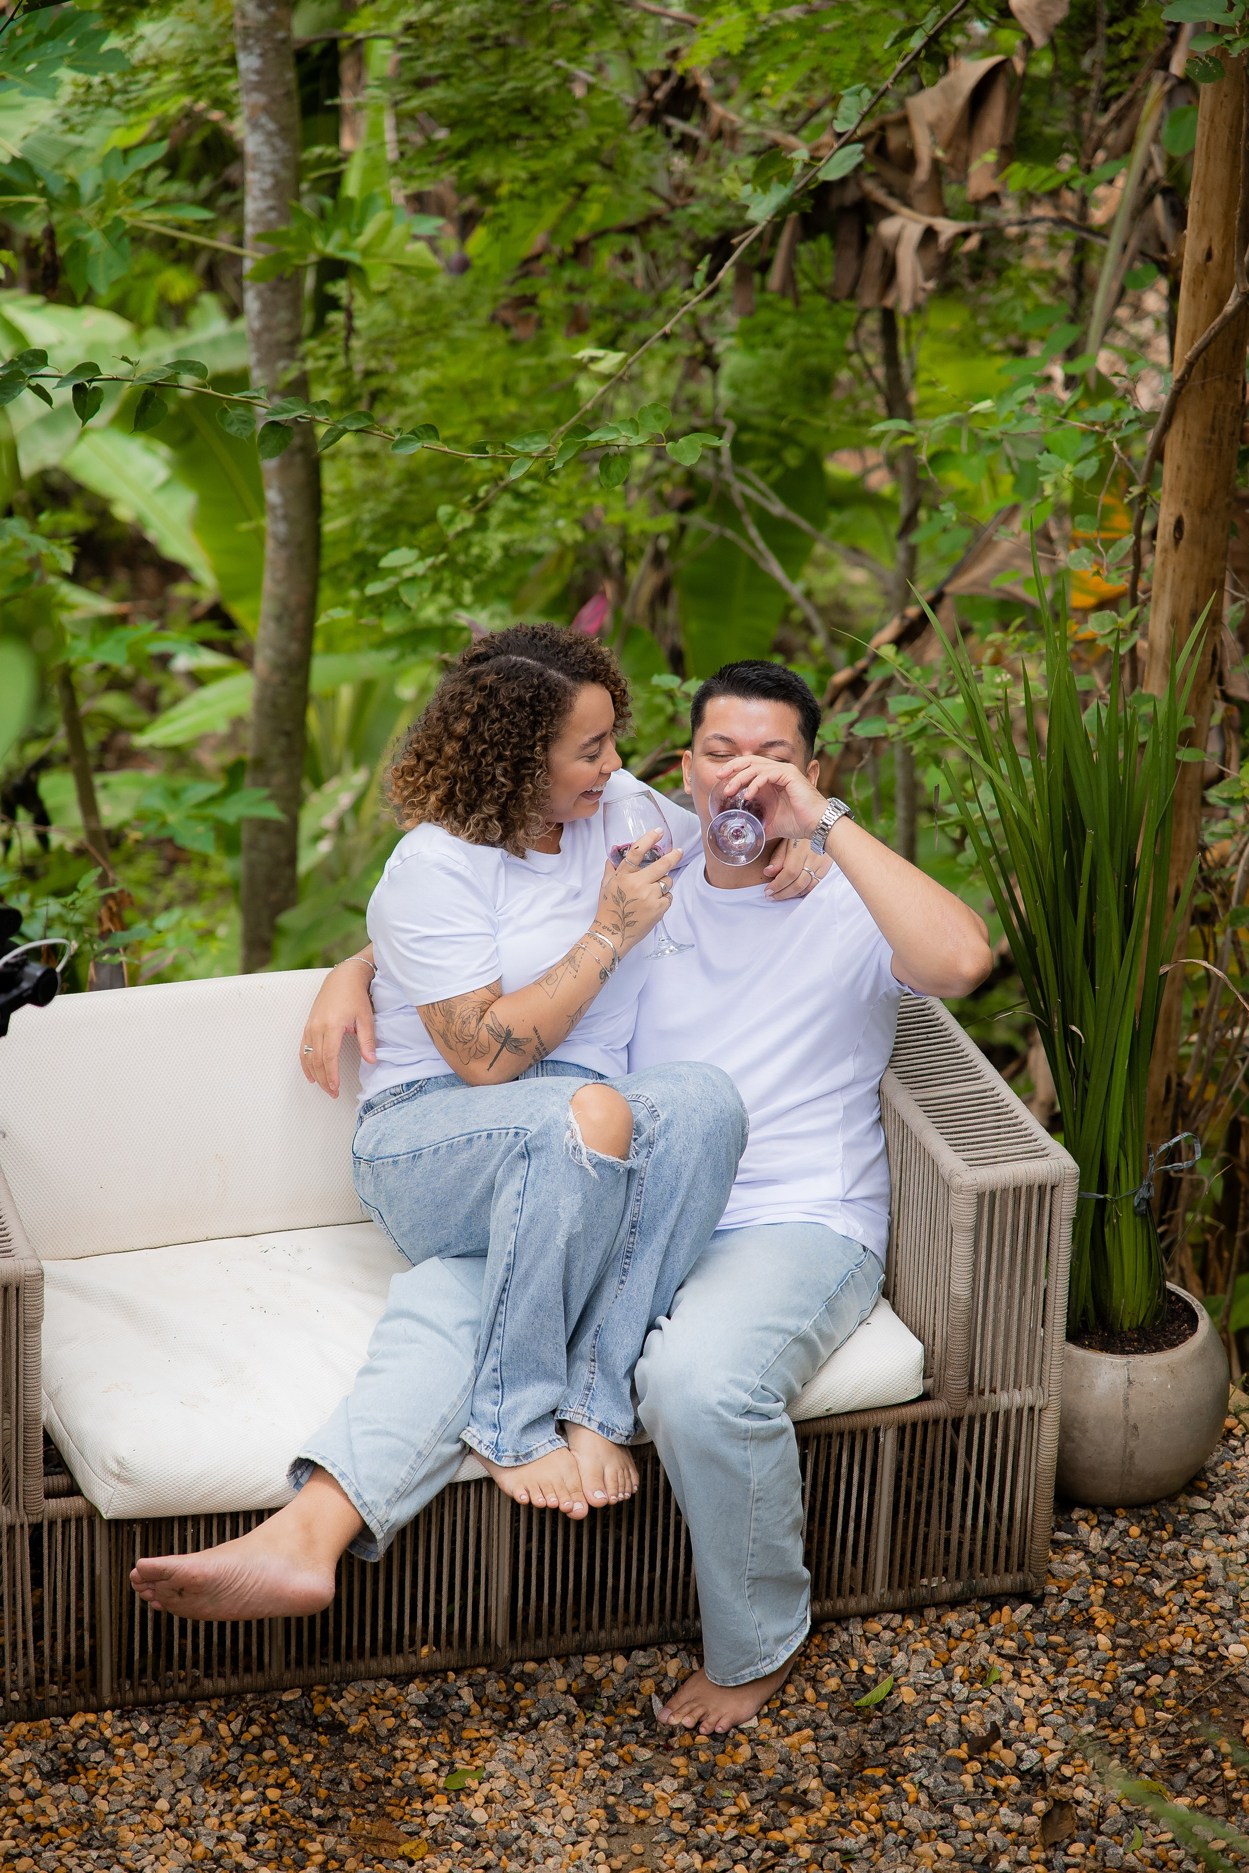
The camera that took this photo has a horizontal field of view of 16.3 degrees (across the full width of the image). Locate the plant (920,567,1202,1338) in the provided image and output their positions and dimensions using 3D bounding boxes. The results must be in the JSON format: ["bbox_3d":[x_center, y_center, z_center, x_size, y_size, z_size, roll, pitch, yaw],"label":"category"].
[{"bbox_3d":[0.564,0.048,5.811,0.380,1.080,0.370,2,24,0],"label":"plant"}]

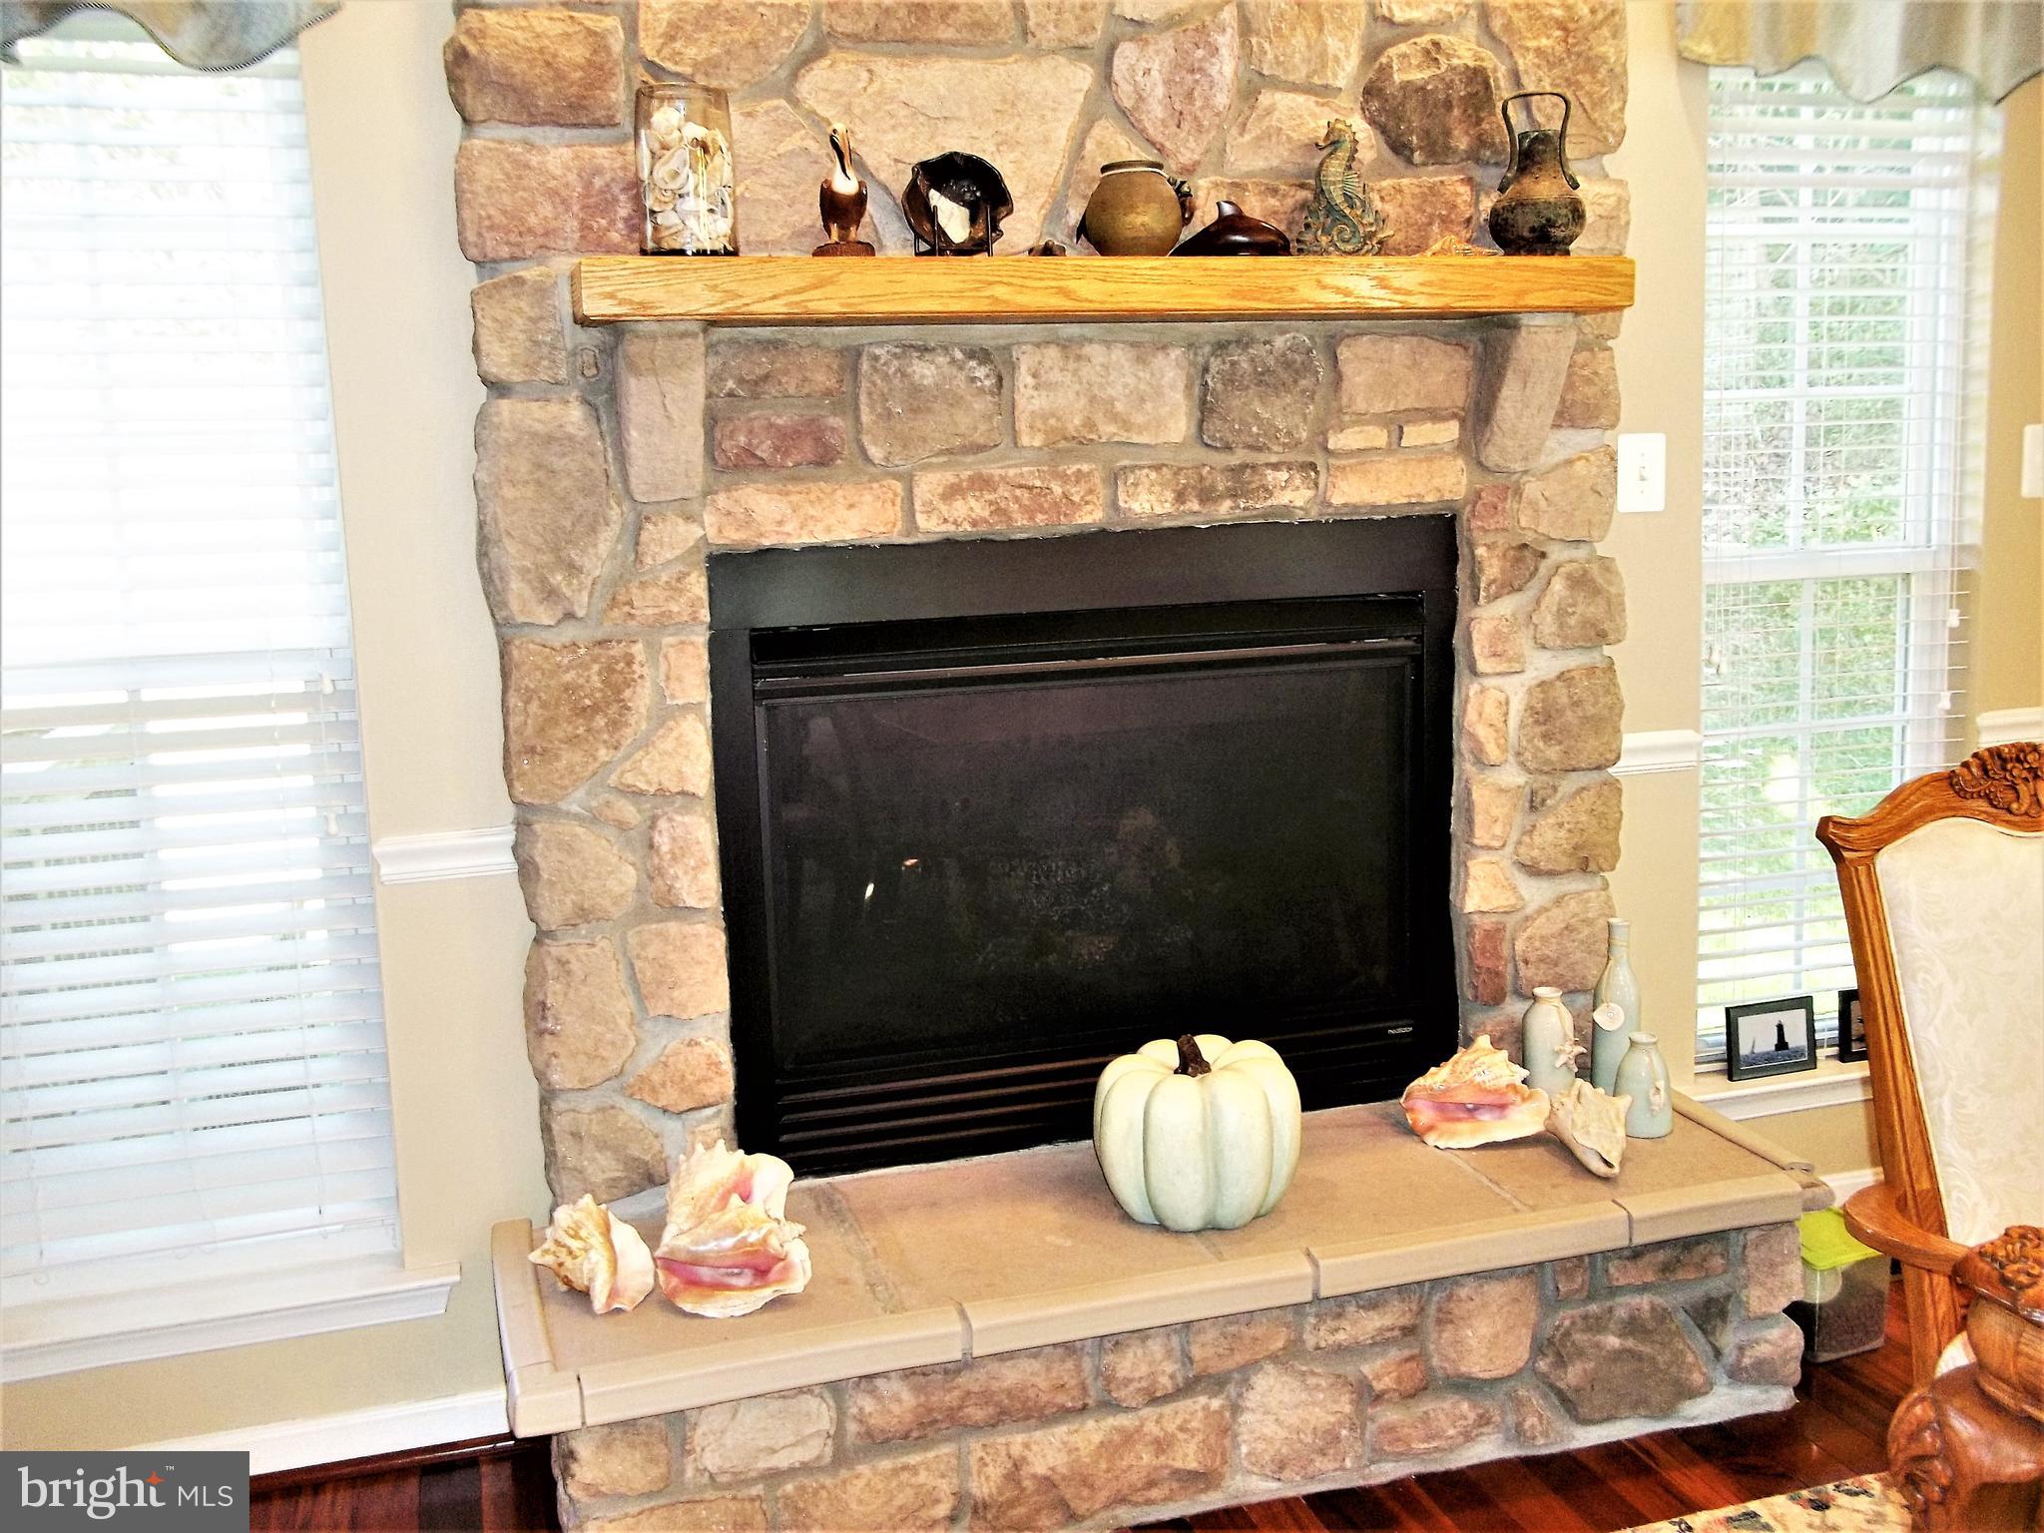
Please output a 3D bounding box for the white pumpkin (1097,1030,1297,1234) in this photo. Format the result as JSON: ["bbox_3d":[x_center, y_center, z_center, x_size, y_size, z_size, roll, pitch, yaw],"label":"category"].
[{"bbox_3d":[0.228,0.467,2.477,0.270,0.236,0.270,-2,8,0],"label":"white pumpkin"}]

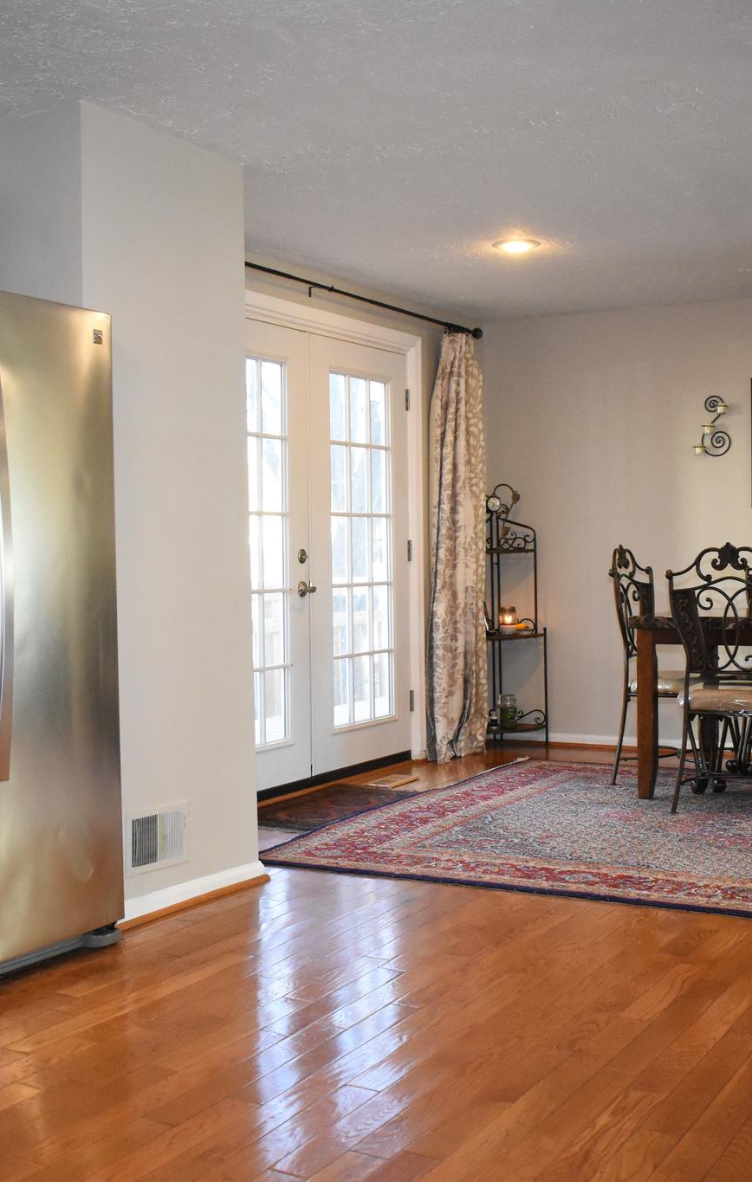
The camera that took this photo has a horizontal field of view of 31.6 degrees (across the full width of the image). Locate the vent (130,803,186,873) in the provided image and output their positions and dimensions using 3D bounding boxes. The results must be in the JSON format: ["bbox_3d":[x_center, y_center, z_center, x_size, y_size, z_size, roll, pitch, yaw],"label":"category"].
[{"bbox_3d":[-0.660,0.753,4.065,0.020,0.200,0.286,0,2,31],"label":"vent"}]

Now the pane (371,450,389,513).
[{"bbox_3d":[0.021,-0.551,6.691,0.020,0.307,0.179,0,2,31],"label":"pane"}]

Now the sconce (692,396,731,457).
[{"bbox_3d":[1.709,-0.843,6.755,0.190,0.310,0.090,0,2,31],"label":"sconce"}]

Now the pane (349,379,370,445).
[{"bbox_3d":[-0.083,-0.868,6.407,0.020,0.320,0.165,0,2,31],"label":"pane"}]

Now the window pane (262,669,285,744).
[{"bbox_3d":[-0.455,0.507,5.900,0.020,0.318,0.178,0,2,31],"label":"window pane"}]

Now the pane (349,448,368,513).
[{"bbox_3d":[-0.080,-0.534,6.415,0.020,0.305,0.160,0,2,31],"label":"pane"}]

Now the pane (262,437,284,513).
[{"bbox_3d":[-0.456,-0.512,5.883,0.020,0.313,0.171,0,2,31],"label":"pane"}]

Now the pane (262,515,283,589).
[{"bbox_3d":[-0.456,-0.175,5.882,0.020,0.312,0.170,0,2,31],"label":"pane"}]

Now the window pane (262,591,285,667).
[{"bbox_3d":[-0.453,0.169,5.886,0.020,0.325,0.181,0,2,31],"label":"window pane"}]

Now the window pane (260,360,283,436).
[{"bbox_3d":[-0.459,-0.855,5.880,0.020,0.325,0.181,0,2,31],"label":"window pane"}]

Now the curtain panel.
[{"bbox_3d":[0.450,-0.253,7.116,0.160,2.250,0.610,0,2,31],"label":"curtain panel"}]

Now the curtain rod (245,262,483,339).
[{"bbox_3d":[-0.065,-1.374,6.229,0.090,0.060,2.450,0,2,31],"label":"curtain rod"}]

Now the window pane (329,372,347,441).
[{"bbox_3d":[-0.179,-0.867,6.248,0.020,0.325,0.148,0,2,31],"label":"window pane"}]

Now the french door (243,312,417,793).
[{"bbox_3d":[-0.329,-0.167,6.097,0.070,2.034,1.864,0,2,31],"label":"french door"}]

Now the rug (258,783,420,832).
[{"bbox_3d":[-0.186,0.916,5.613,0.560,0.012,0.950,0,2,31],"label":"rug"}]

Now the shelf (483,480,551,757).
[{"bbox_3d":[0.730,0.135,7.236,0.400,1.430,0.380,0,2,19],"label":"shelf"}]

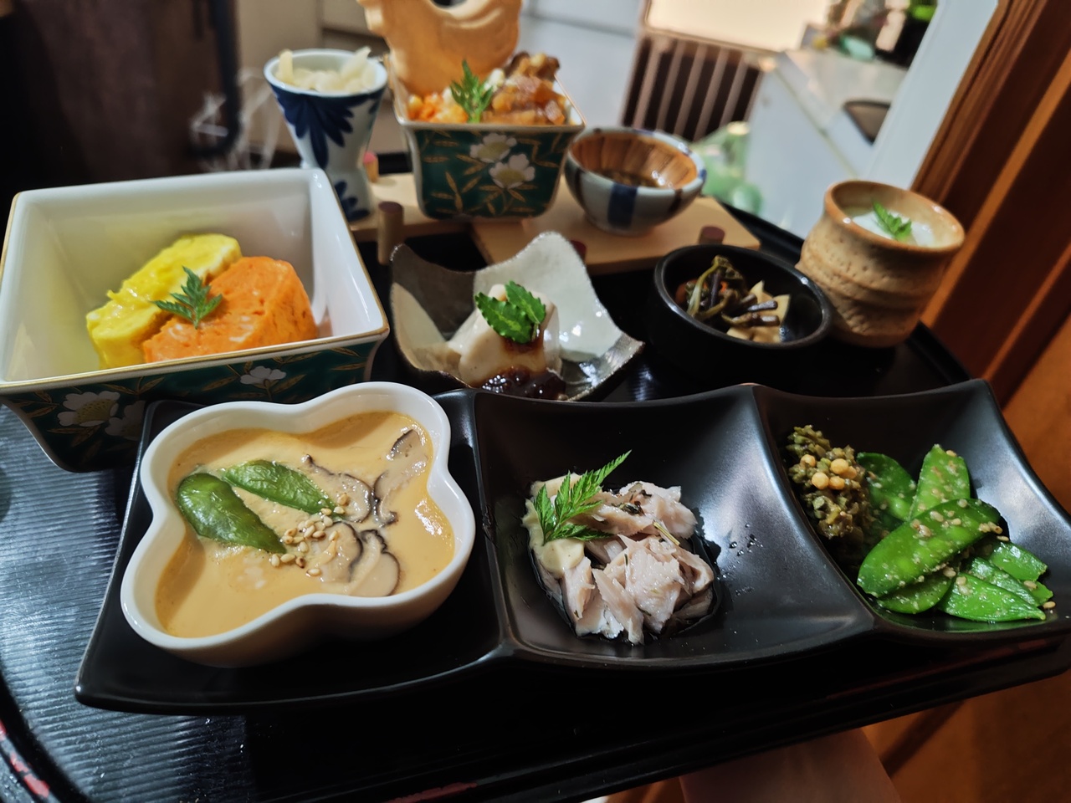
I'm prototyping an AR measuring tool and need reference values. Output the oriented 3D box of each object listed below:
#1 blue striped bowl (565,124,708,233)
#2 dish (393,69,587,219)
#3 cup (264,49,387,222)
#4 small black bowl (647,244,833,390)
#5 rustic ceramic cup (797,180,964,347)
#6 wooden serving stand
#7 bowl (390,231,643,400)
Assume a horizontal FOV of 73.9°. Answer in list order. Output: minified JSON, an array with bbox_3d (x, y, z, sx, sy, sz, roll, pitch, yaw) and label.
[{"bbox_3d":[0.049,-0.112,0.376,0.073,0.035,0.073,5,43,-5],"label":"blue striped bowl"},{"bbox_3d":[-0.032,-0.136,0.373,0.086,0.054,0.084,-4,45,-15],"label":"dish"},{"bbox_3d":[-0.096,-0.124,0.340,0.054,0.065,0.054,-6,45,-16],"label":"cup"},{"bbox_3d":[0.090,-0.035,0.329,0.080,0.038,0.080,5,43,-5],"label":"small black bowl"},{"bbox_3d":[0.173,-0.072,0.369,0.070,0.056,0.070,5,43,-5],"label":"rustic ceramic cup"},{"bbox_3d":[-0.004,-0.098,0.382,0.227,0.032,0.106,-11,47,-21],"label":"wooden serving stand"},{"bbox_3d":[-0.011,-0.032,0.306,0.084,0.040,0.084,-7,46,-17],"label":"bowl"}]

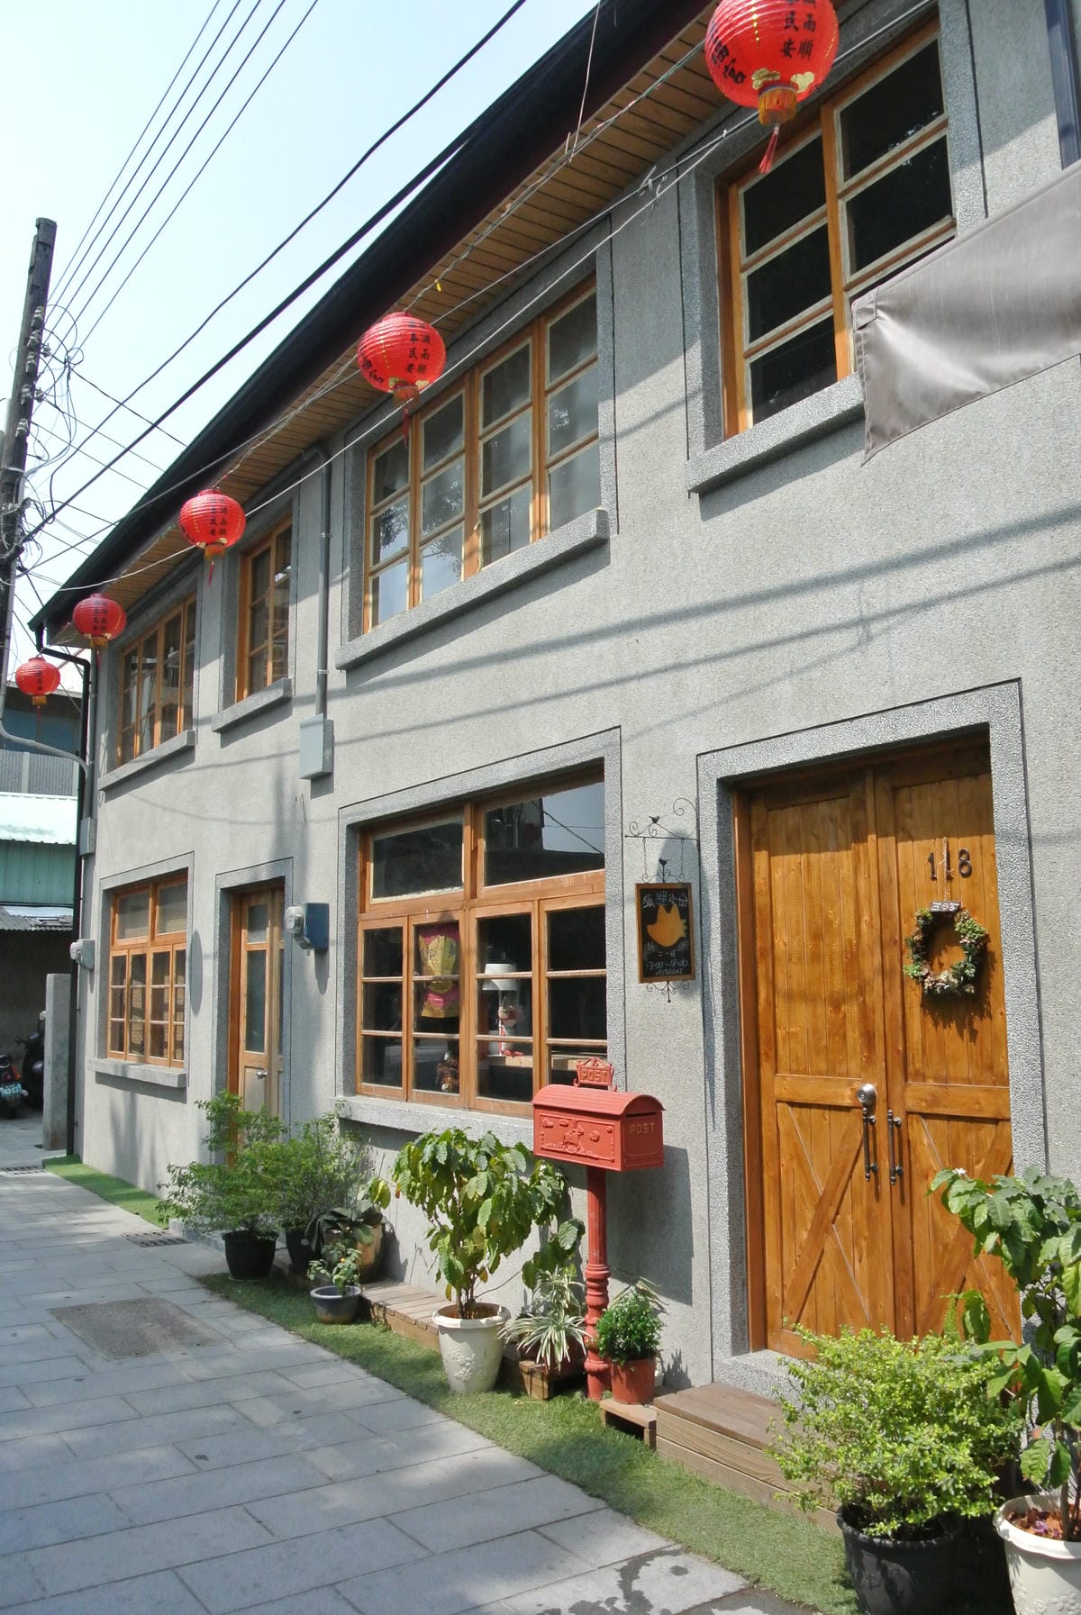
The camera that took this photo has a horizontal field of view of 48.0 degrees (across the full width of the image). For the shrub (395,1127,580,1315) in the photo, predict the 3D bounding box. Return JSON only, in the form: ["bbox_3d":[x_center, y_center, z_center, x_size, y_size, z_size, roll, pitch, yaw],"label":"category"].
[{"bbox_3d":[-0.227,1.620,4.743,0.620,0.720,0.660,-1,-8,0],"label":"shrub"}]

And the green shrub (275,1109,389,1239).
[{"bbox_3d":[-1.142,1.912,6.298,0.500,0.640,0.560,5,-10,-35],"label":"green shrub"}]

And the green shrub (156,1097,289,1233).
[{"bbox_3d":[-1.703,1.929,6.540,0.620,0.770,0.620,5,-10,-35],"label":"green shrub"}]

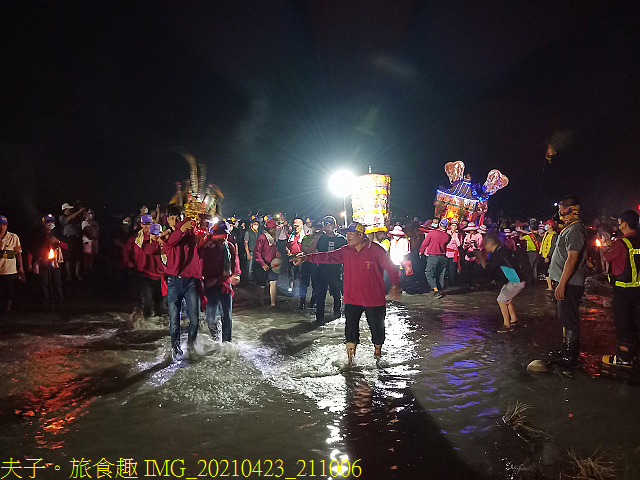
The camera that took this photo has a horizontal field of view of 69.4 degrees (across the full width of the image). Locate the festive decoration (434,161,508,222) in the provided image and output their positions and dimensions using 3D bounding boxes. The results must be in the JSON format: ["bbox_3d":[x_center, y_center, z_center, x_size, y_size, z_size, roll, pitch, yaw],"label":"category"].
[{"bbox_3d":[3.451,-1.059,11.000,1.450,1.500,1.100,20,11,30],"label":"festive decoration"}]

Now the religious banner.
[{"bbox_3d":[1.081,-0.766,9.700,0.820,1.220,0.820,0,2,6],"label":"religious banner"}]

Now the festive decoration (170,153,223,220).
[{"bbox_3d":[-1.550,-0.659,5.800,0.640,0.870,0.550,0,2,-14],"label":"festive decoration"}]

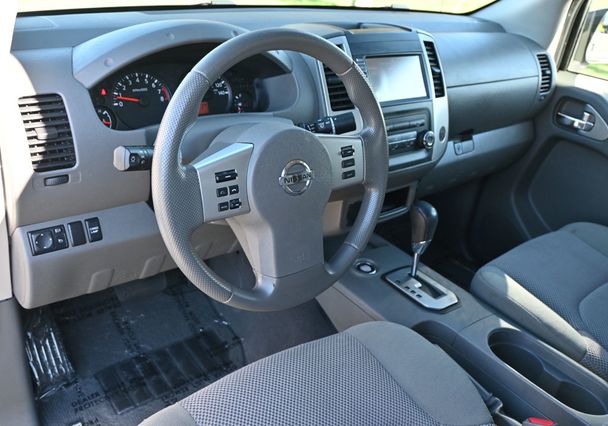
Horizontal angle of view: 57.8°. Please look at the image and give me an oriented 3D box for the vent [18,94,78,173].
[{"bbox_3d":[-0.348,-0.107,0.745,0.056,0.101,0.030,-15,16,-36],"label":"vent"}]

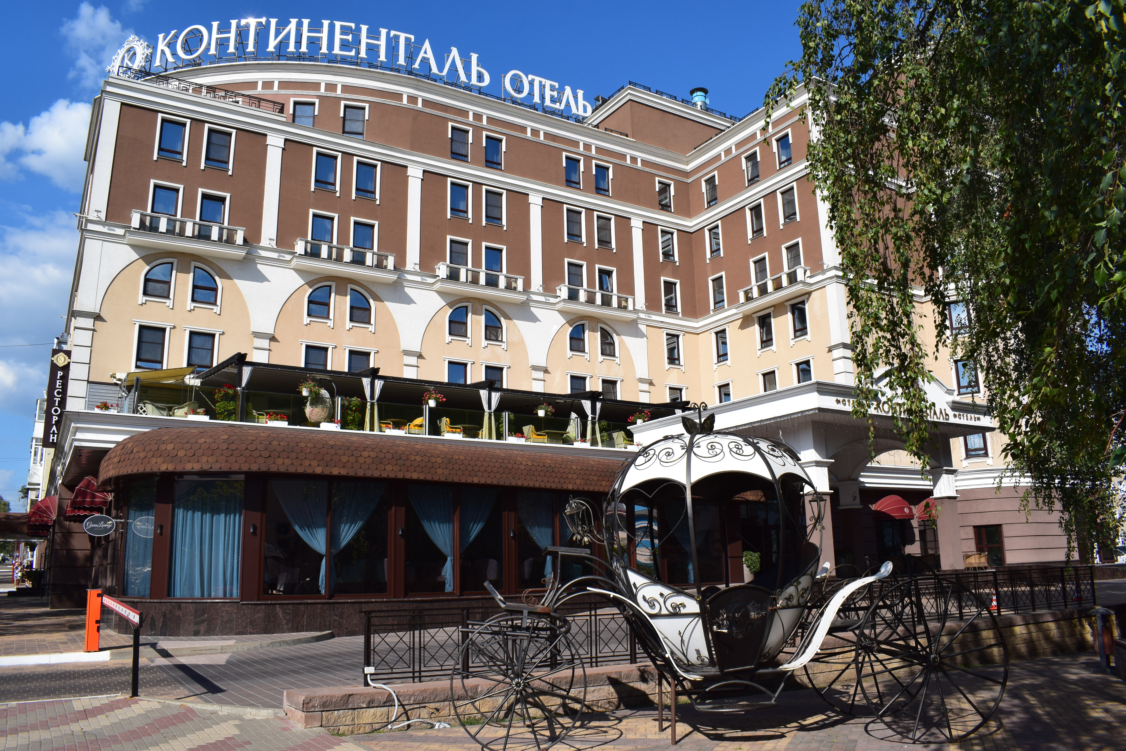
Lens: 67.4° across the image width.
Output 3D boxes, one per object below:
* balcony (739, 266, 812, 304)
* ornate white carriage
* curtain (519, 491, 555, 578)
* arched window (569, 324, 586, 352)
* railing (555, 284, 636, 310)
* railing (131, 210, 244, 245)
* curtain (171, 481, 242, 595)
[{"bbox_3d":[11.379,-4.943,45.781,0.800,0.800,4.164,7,-16,-32],"label":"balcony"},{"bbox_3d":[1.448,1.951,8.624,5.000,3.200,1.700,0,-14,-3],"label":"ornate white carriage"},{"bbox_3d":[-0.750,4.717,24.414,1.200,2.650,0.150,9,-17,-36],"label":"curtain"},{"bbox_3d":[0.861,-2.137,48.777,1.124,1.679,0.154,7,-15,-30],"label":"arched window"},{"bbox_3d":[1.994,-4.416,49.354,4.951,0.878,0.862,7,-15,-30],"label":"railing"},{"bbox_3d":[-16.826,-6.496,37.970,4.951,0.878,0.862,7,-15,-30],"label":"railing"},{"bbox_3d":[-8.475,3.847,20.069,1.720,2.720,0.150,-1,-14,0],"label":"curtain"}]

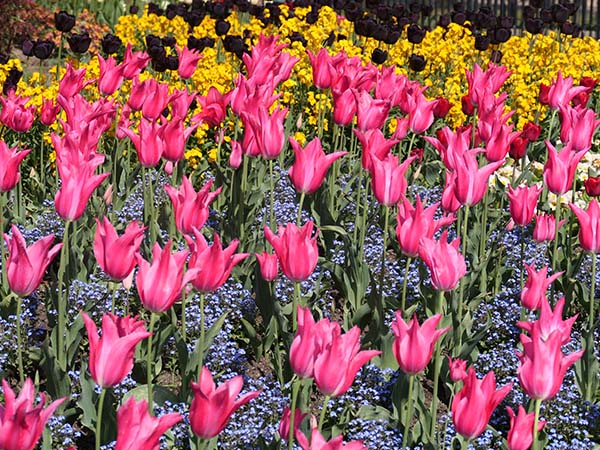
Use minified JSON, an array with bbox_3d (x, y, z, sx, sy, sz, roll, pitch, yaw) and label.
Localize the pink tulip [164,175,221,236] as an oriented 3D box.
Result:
[{"bbox_3d":[-0.175,-0.032,2.930,0.095,0.090,0.081,0,16,0],"label":"pink tulip"}]

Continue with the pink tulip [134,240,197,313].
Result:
[{"bbox_3d":[-0.179,0.071,2.360,0.077,0.091,0.073,5,14,0],"label":"pink tulip"}]

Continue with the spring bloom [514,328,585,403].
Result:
[{"bbox_3d":[0.314,0.175,2.250,0.083,0.089,0.071,0,16,0],"label":"spring bloom"}]

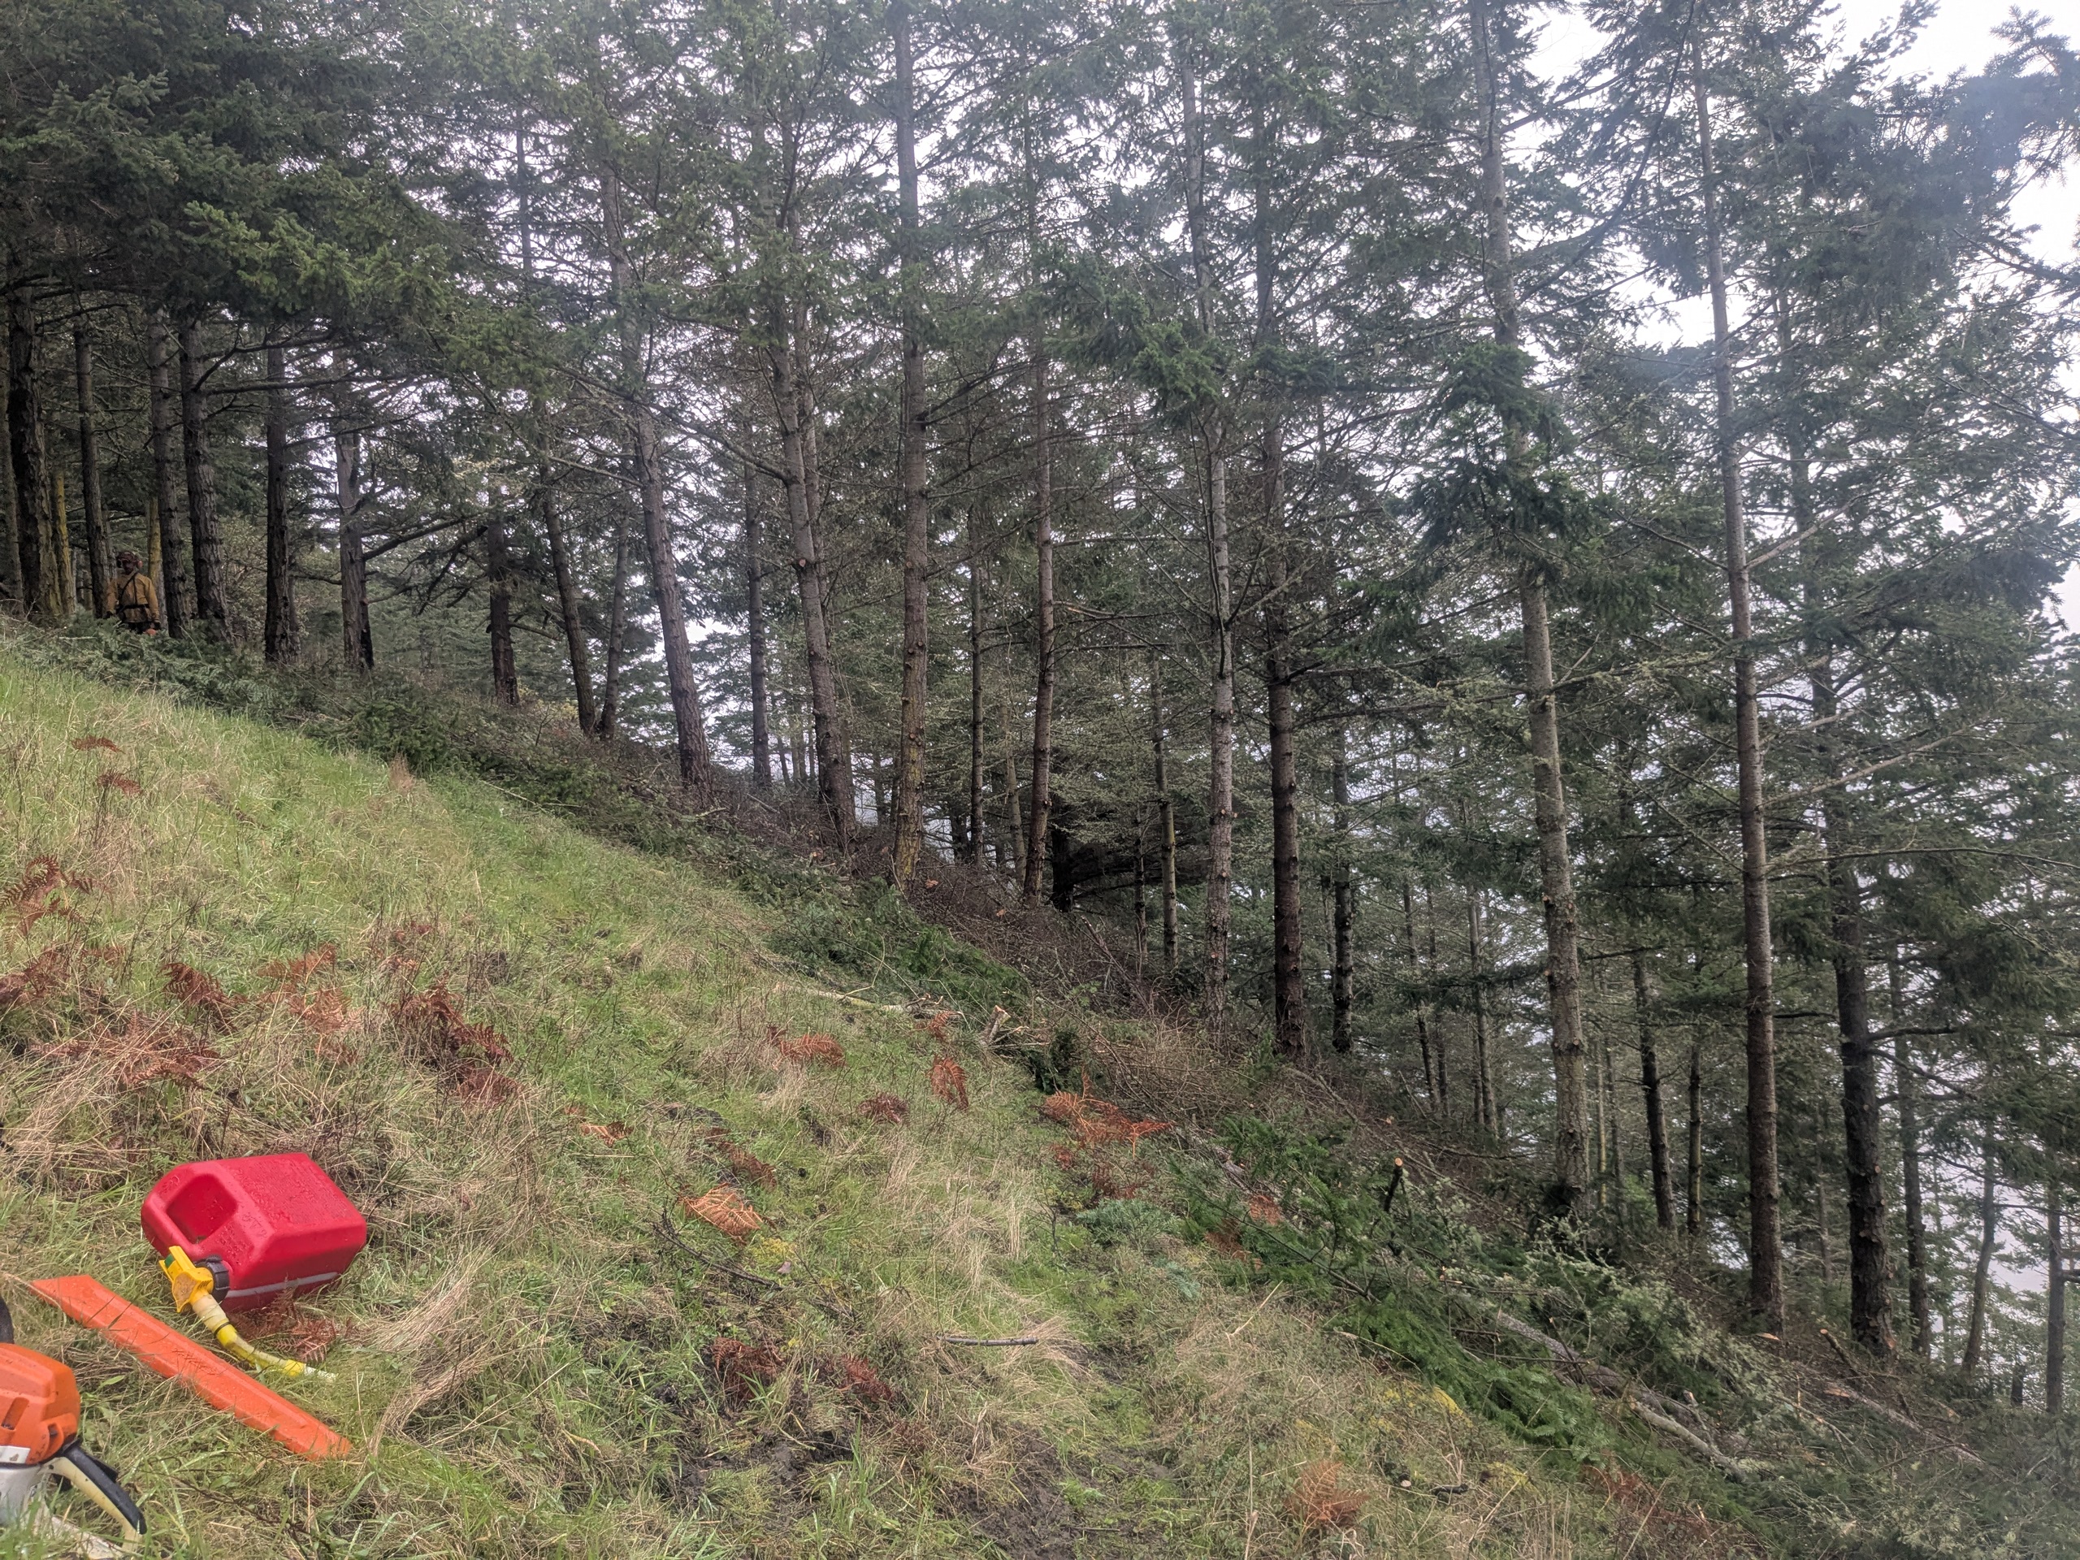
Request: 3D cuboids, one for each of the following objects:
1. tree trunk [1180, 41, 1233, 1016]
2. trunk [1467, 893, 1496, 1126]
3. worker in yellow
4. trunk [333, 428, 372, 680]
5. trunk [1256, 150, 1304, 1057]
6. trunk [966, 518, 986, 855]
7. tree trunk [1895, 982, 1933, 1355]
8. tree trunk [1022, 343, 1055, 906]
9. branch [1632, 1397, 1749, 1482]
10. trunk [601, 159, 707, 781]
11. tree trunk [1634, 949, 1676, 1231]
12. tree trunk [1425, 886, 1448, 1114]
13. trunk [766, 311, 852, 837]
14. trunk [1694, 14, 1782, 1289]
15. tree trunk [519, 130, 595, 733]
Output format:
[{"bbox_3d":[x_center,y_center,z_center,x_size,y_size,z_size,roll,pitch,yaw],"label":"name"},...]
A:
[{"bbox_3d":[1.556,-2.378,15.091,0.285,9.102,0.225,-1,-1,6],"label":"tree trunk"},{"bbox_3d":[6.927,3.599,25.473,0.190,3.667,0.190,-4,1,0],"label":"trunk"},{"bbox_3d":[-11.995,-2.143,21.500,0.620,1.800,0.380,-3,1,-16],"label":"worker in yellow"},{"bbox_3d":[-8.897,-2.992,20.976,0.290,3.234,0.290,-3,1,0],"label":"trunk"},{"bbox_3d":[2.767,-2.034,18.920,0.290,10.563,0.290,-2,1,0],"label":"trunk"},{"bbox_3d":[-0.973,-1.461,25.055,0.200,5.454,0.175,-1,-1,-2],"label":"trunk"},{"bbox_3d":[11.555,5.153,21.463,0.220,4.969,0.220,-3,1,0],"label":"tree trunk"},{"bbox_3d":[-0.022,-2.100,21.943,0.250,7.618,0.250,1,1,0],"label":"tree trunk"},{"bbox_3d":[3.158,3.214,7.900,0.594,0.060,0.060,32,14,20],"label":"branch"},{"bbox_3d":[-4.044,-3.192,17.067,0.341,6.662,0.306,-7,-1,-12],"label":"trunk"},{"bbox_3d":[8.519,4.301,22.471,0.220,3.929,0.220,-6,1,0],"label":"tree trunk"},{"bbox_3d":[5.874,3.247,24.034,0.156,3.390,0.144,-3,-1,13],"label":"tree trunk"},{"bbox_3d":[-2.427,-2.179,17.056,0.341,5.567,0.306,-6,-1,-7],"label":"trunk"},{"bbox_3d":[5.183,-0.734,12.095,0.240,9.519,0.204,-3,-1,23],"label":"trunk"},{"bbox_3d":[-6.143,-4.456,20.578,0.287,7.745,0.226,-6,-1,-15],"label":"tree trunk"}]

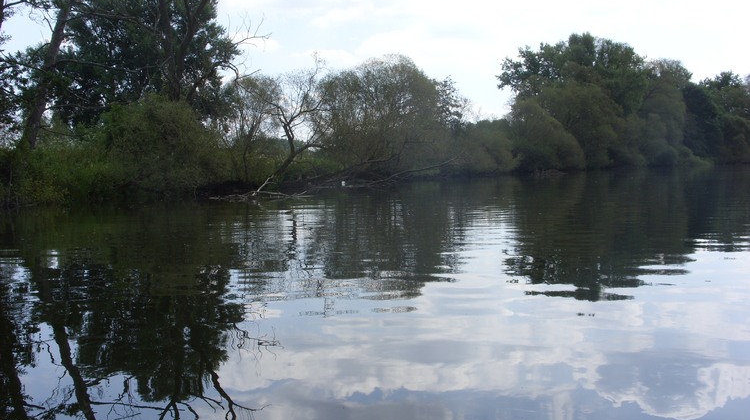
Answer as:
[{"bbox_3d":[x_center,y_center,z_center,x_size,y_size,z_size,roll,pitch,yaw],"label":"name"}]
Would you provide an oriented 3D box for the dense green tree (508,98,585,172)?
[{"bbox_3d":[16.252,-7.155,78.000,6.990,6.870,7.000,0,3,12],"label":"dense green tree"}]

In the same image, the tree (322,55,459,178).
[{"bbox_3d":[0.699,-5.114,46.000,7.260,6.900,7.000,-1,3,1],"label":"tree"}]

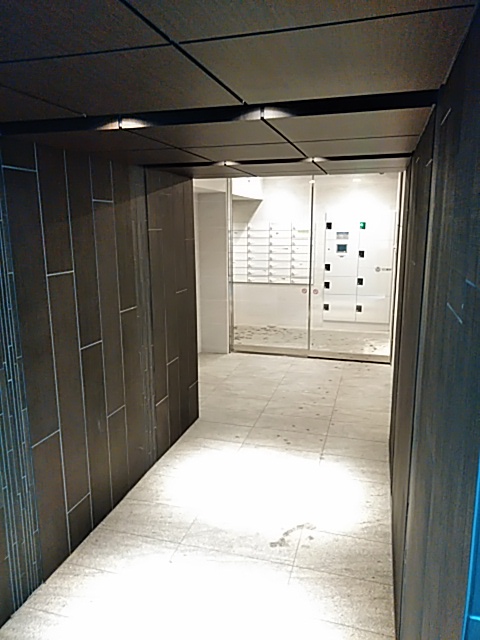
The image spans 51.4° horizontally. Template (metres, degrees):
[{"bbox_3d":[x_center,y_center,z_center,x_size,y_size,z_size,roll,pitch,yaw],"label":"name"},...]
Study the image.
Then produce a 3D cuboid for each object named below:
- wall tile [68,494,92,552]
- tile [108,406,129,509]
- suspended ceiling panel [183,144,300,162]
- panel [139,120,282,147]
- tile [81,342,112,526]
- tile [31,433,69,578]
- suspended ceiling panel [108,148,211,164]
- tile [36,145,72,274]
[{"bbox_3d":[-0.844,1.059,2.620,0.020,0.216,0.201,3,12,16],"label":"wall tile"},{"bbox_3d":[-0.731,0.812,2.978,0.020,0.558,0.200,3,12,16],"label":"tile"},{"bbox_3d":[0.043,-0.832,2.453,0.511,0.025,0.536,3,12,16],"label":"suspended ceiling panel"},{"bbox_3d":[-0.104,-0.728,1.938,0.511,0.025,0.526,3,12,16],"label":"panel"},{"bbox_3d":[-0.789,0.631,2.738,0.020,1.009,0.203,3,12,16],"label":"tile"},{"bbox_3d":[-0.901,0.878,2.384,0.020,0.664,0.197,3,12,16],"label":"tile"},{"bbox_3d":[-0.453,-0.857,2.592,0.507,0.025,0.536,3,12,16],"label":"suspended ceiling panel"},{"bbox_3d":[-0.855,-0.497,2.306,0.020,0.559,0.203,3,12,16],"label":"tile"}]

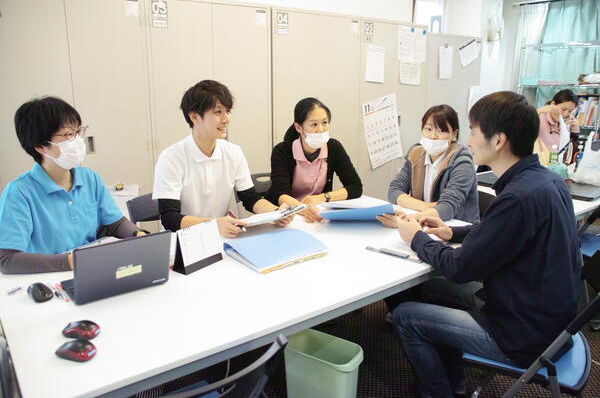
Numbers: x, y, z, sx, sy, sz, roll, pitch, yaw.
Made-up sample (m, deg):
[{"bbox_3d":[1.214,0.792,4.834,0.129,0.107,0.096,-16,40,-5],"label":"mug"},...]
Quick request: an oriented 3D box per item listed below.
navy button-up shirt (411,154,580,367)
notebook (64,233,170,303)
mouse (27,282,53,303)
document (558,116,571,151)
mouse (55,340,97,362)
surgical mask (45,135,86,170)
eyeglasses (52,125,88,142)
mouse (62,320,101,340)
[{"bbox_3d":[0.692,0.202,1.610,0.530,0.660,0.470,6,14,27],"label":"navy button-up shirt"},{"bbox_3d":[-0.568,0.185,1.391,0.277,0.186,0.245,-10,17,-37],"label":"notebook"},{"bbox_3d":[-0.793,0.286,1.373,0.097,0.036,0.060,10,16,38],"label":"mouse"},{"bbox_3d":[1.848,-0.459,3.150,0.010,0.260,0.160,1,14,-21],"label":"document"},{"bbox_3d":[-0.521,0.347,1.044,0.098,0.036,0.061,4,14,15],"label":"mouse"},{"bbox_3d":[-0.785,-0.159,1.520,0.095,0.105,0.140,14,18,19],"label":"surgical mask"},{"bbox_3d":[-0.826,-0.229,1.552,0.135,0.043,0.135,2,21,11],"label":"eyeglasses"},{"bbox_3d":[-0.551,0.325,1.133,0.097,0.036,0.060,4,14,15],"label":"mouse"}]

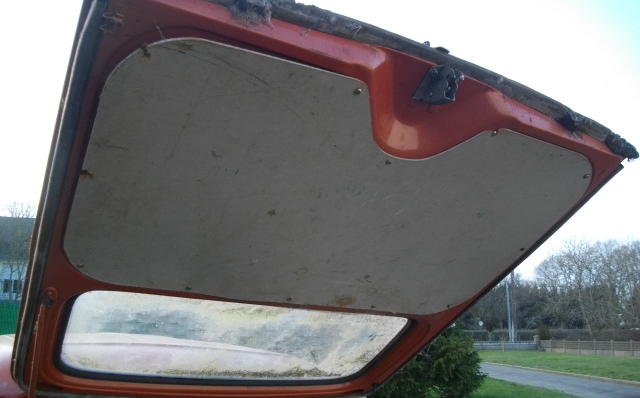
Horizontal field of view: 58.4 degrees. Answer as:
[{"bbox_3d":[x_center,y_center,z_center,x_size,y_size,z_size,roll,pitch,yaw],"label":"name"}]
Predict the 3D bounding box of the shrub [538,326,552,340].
[{"bbox_3d":[18.599,11.478,47.188,1.250,2.100,1.200,-6,-14,20],"label":"shrub"}]

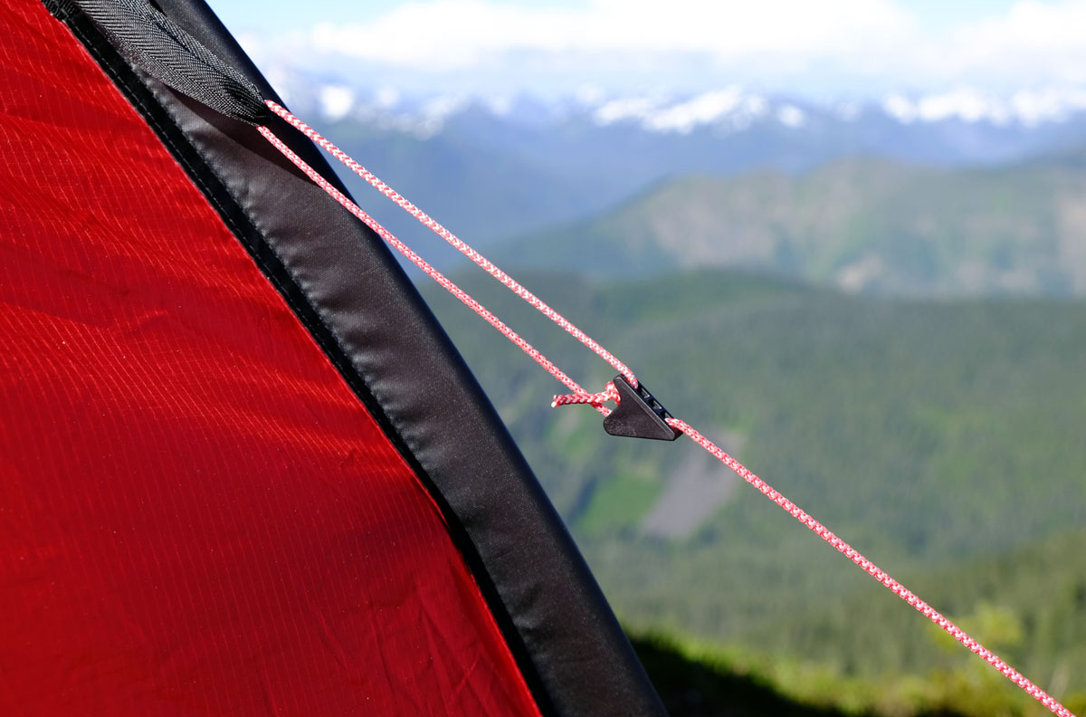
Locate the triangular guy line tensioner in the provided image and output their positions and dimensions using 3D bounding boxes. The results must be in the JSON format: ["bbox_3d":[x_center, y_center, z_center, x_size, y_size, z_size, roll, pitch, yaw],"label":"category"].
[{"bbox_3d":[0.031,0.021,0.429,0.029,0.018,0.007,47,31,10],"label":"triangular guy line tensioner"}]

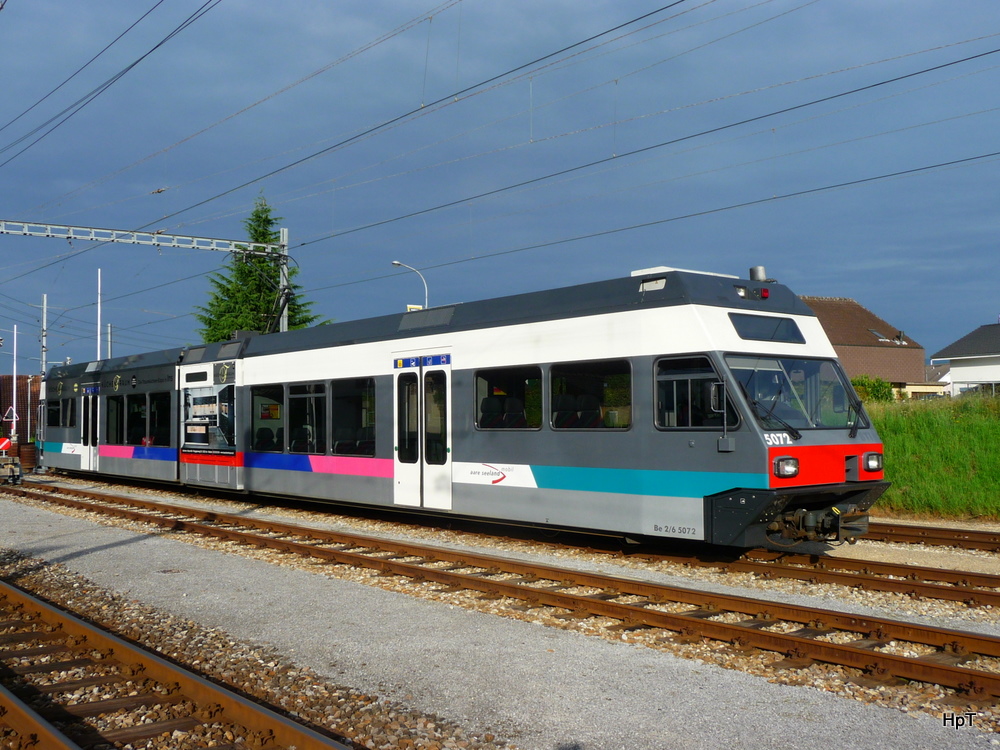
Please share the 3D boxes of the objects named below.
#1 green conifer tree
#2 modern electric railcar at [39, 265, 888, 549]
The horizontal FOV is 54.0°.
[{"bbox_3d":[-10.368,-1.979,42.182,5.800,11.600,5.800,0,-3,-14],"label":"green conifer tree"},{"bbox_3d":[-5.209,0.917,22.063,2.650,3.550,28.700,2,-3,-40],"label":"modern electric railcar"}]

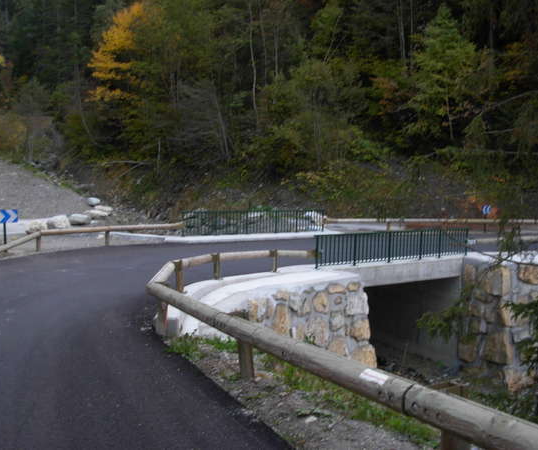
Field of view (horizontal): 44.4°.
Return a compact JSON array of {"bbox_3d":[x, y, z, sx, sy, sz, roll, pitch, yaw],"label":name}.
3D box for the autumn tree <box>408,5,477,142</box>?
[{"bbox_3d":[13.433,-11.730,51.000,5.300,10.700,5.200,0,2,0],"label":"autumn tree"}]

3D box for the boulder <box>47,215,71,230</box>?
[{"bbox_3d":[-11.291,-0.135,35.500,1.270,0.800,1.050,0,2,0],"label":"boulder"}]

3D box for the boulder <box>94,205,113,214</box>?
[{"bbox_3d":[-10.427,-0.992,41.500,1.220,0.560,1.000,0,2,0],"label":"boulder"}]

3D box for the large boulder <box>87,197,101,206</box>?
[{"bbox_3d":[-11.640,-1.570,44.000,0.900,0.600,0.800,0,2,0],"label":"large boulder"}]

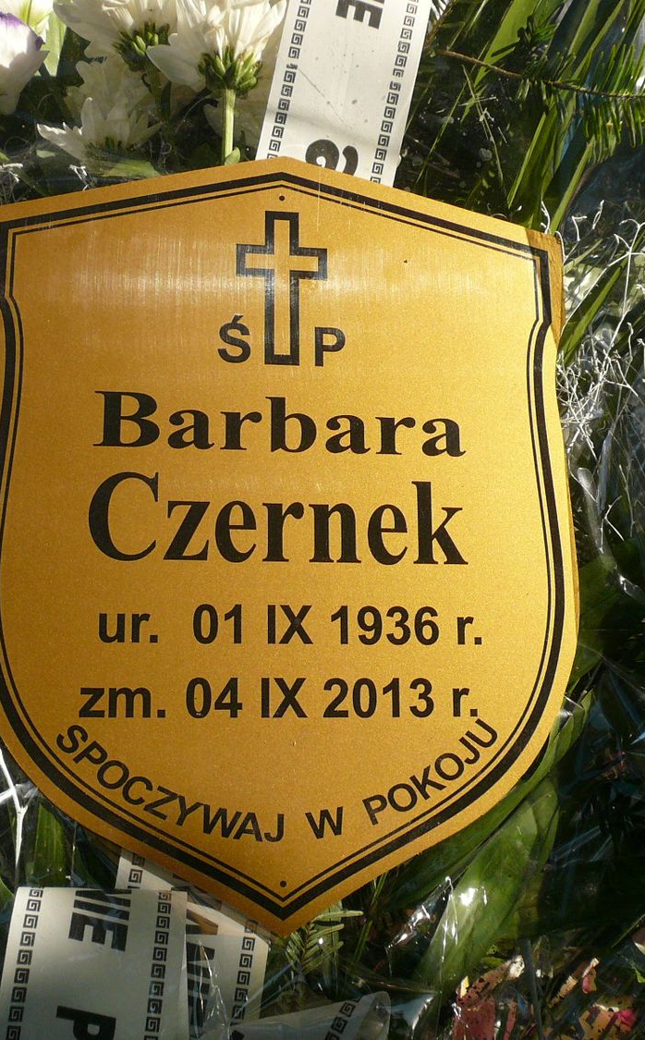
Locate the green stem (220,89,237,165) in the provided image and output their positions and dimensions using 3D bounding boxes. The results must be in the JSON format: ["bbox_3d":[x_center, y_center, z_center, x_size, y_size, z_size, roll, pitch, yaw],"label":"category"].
[{"bbox_3d":[-0.037,-0.154,0.440,0.005,0.028,0.005,2,17,0],"label":"green stem"}]

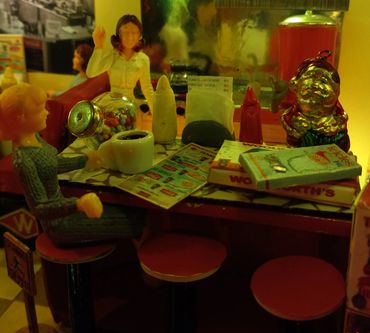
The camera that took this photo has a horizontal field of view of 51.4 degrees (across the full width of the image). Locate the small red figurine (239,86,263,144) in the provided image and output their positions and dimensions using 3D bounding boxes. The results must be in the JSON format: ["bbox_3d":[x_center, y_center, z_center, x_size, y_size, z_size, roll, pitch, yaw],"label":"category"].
[{"bbox_3d":[0.044,-0.035,0.260,0.015,0.037,0.013,3,19,9],"label":"small red figurine"}]

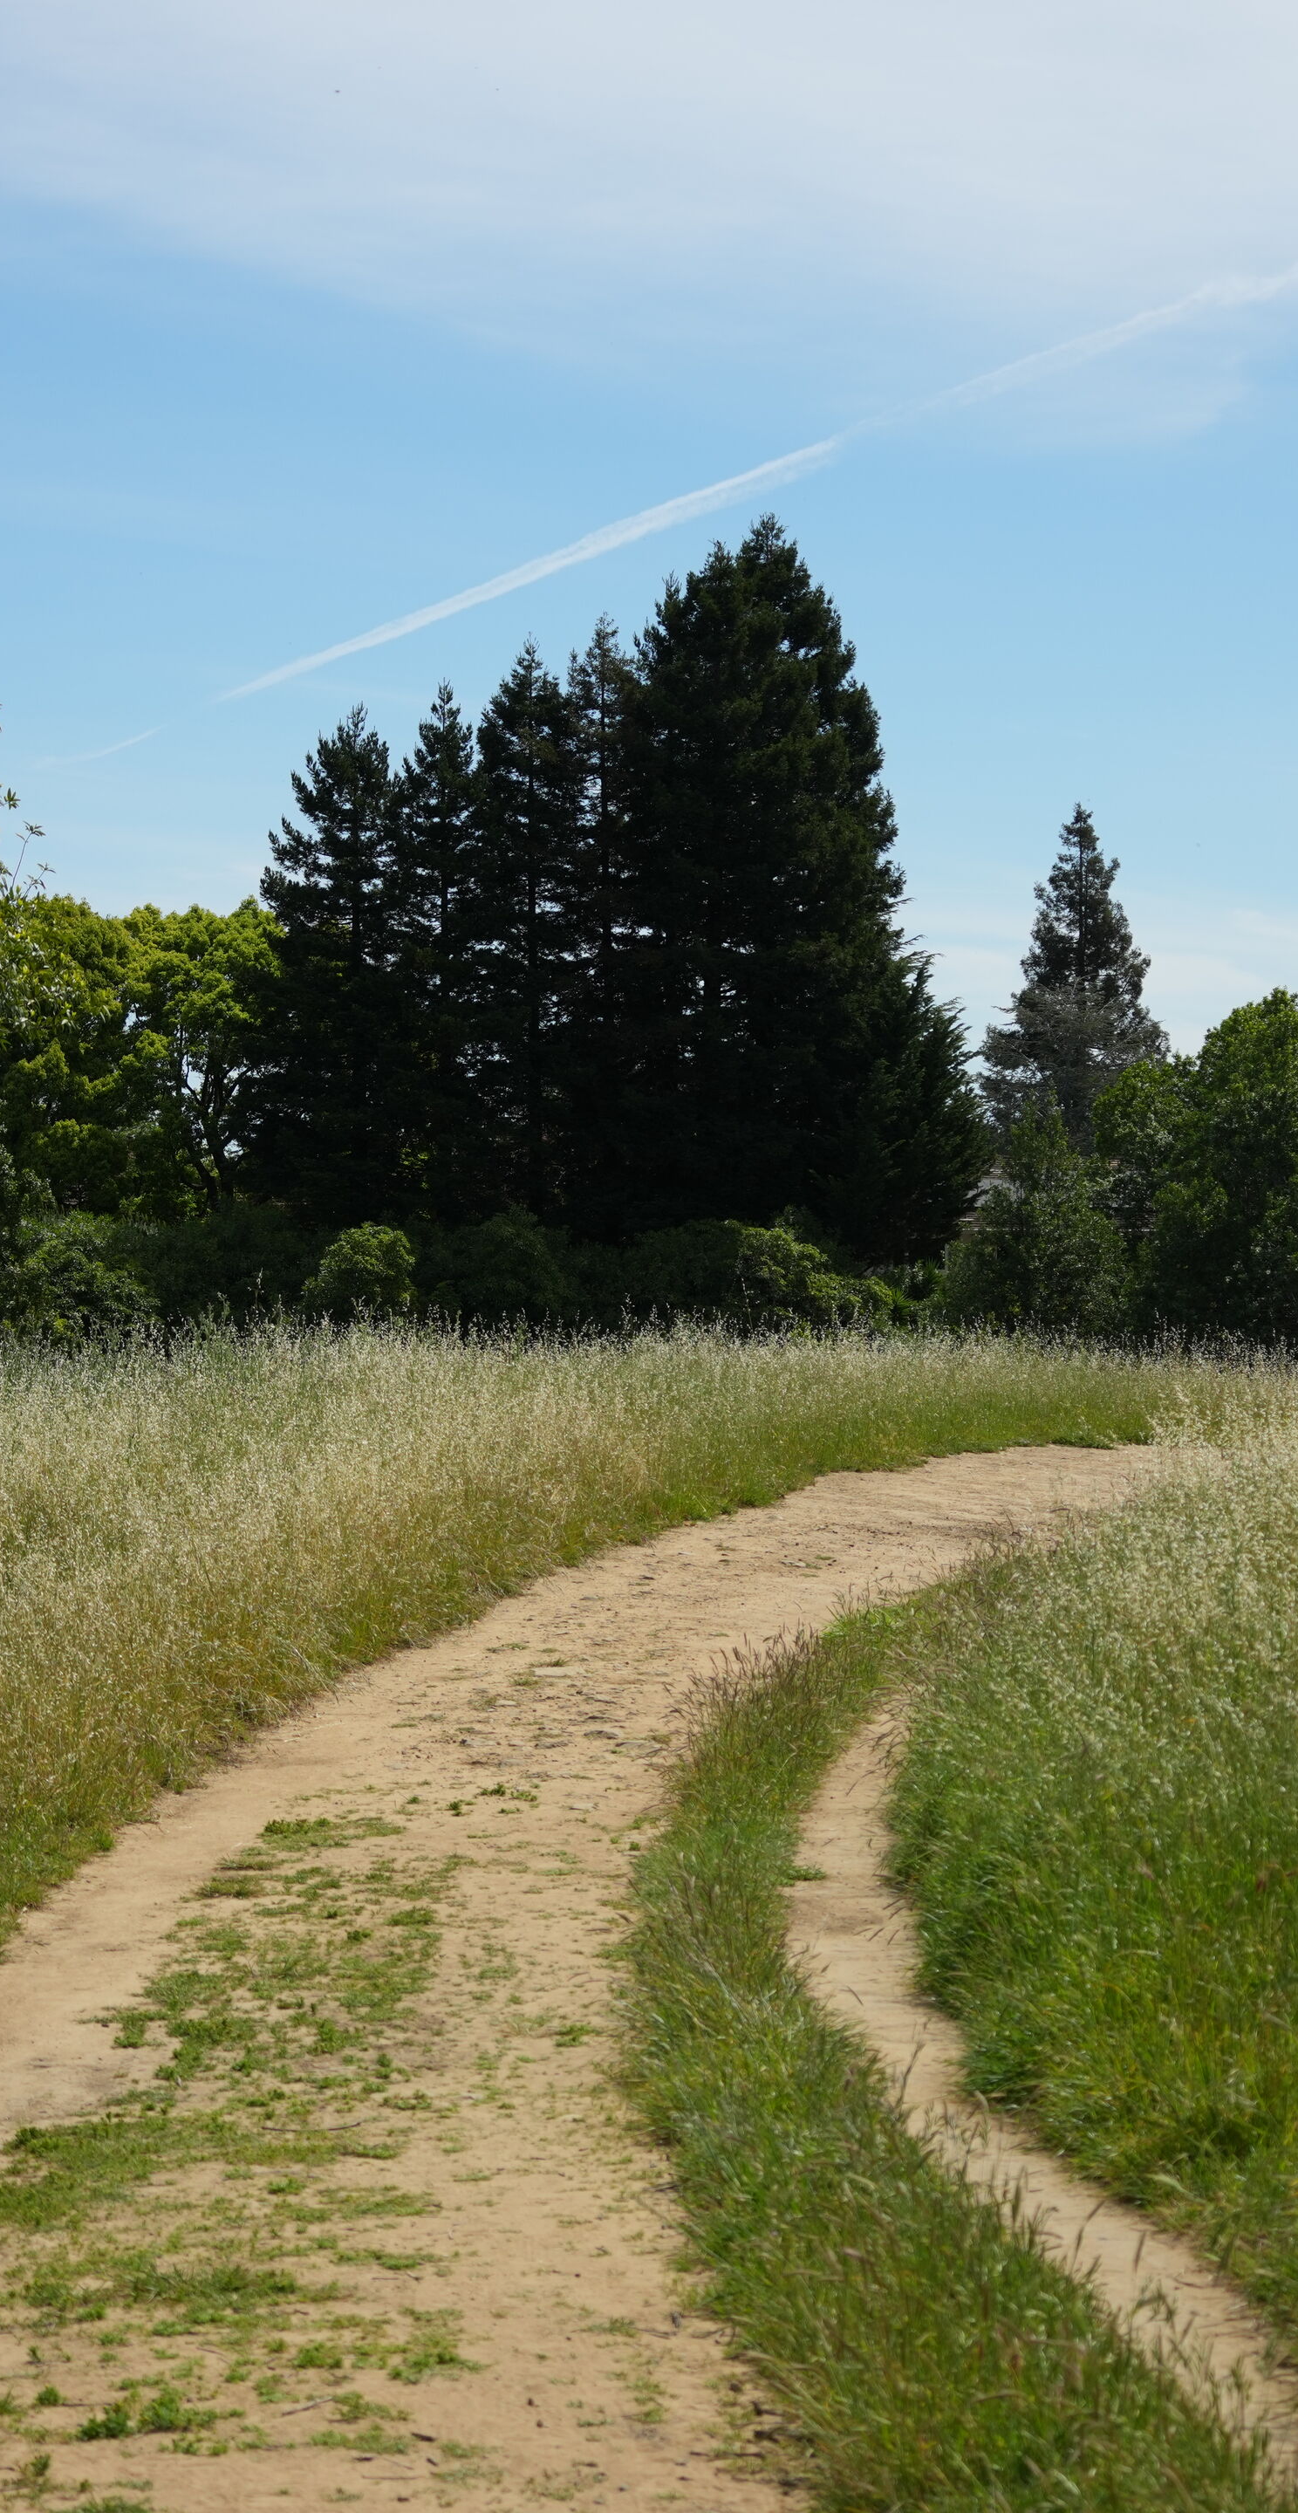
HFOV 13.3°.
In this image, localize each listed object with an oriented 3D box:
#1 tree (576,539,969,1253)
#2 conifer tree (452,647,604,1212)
[{"bbox_3d":[2.420,-6.630,105.000,7.690,14.600,7.310,0,-1,0],"label":"tree"},{"bbox_3d":[-2.320,-5.730,108.000,3.210,12.500,3.210,0,-1,0],"label":"conifer tree"}]

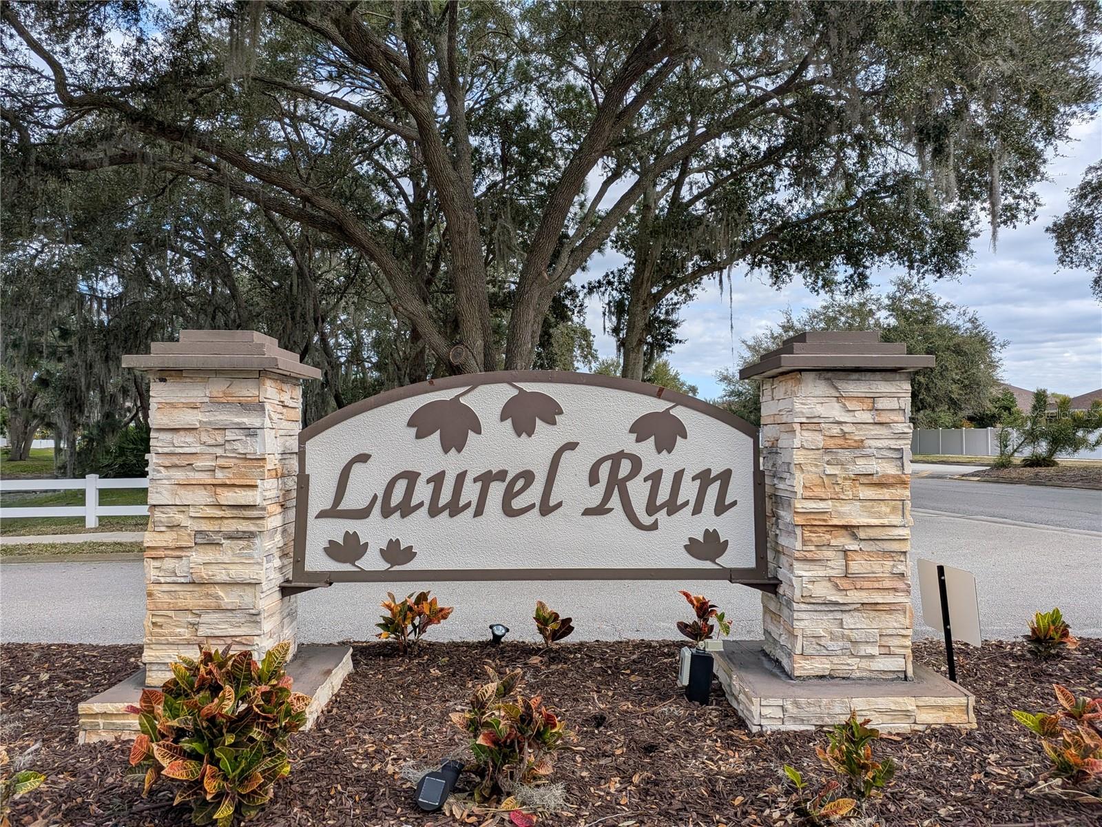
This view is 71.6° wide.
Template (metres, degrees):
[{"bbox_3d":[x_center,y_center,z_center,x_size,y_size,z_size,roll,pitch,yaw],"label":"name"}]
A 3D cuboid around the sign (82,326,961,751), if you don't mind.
[{"bbox_3d":[-0.085,0.445,3.325,3.390,1.575,0.835,0,-2,-1],"label":"sign"}]

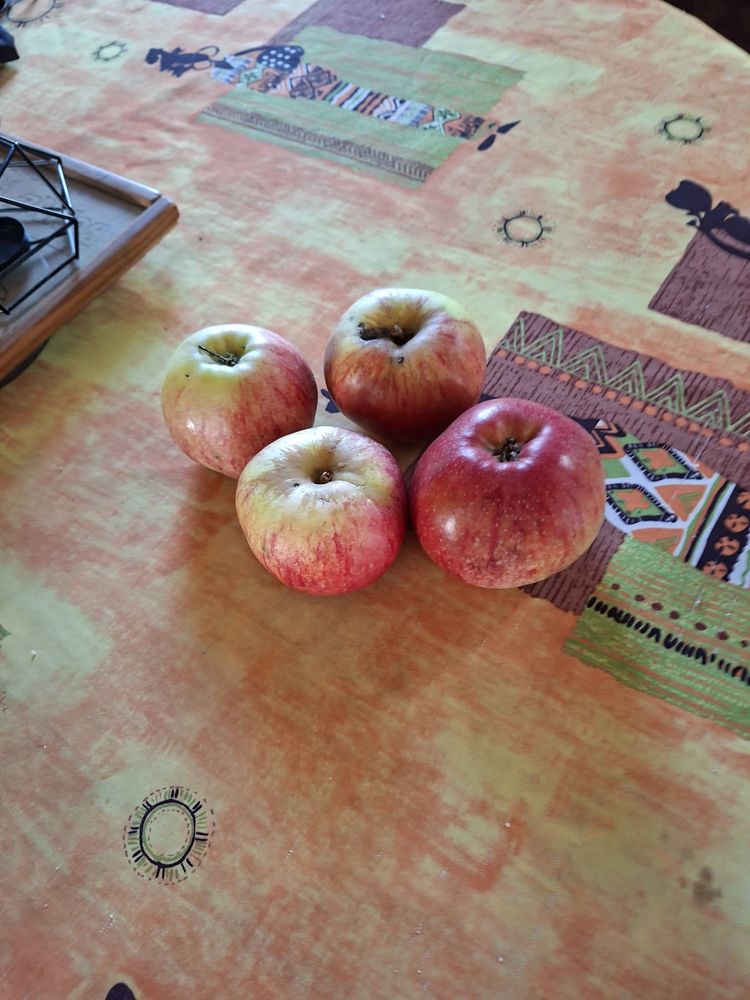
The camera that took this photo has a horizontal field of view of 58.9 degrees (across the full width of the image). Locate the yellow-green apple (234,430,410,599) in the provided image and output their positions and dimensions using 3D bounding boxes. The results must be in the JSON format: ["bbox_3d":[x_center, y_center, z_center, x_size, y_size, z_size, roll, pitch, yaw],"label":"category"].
[{"bbox_3d":[-0.023,0.004,0.281,0.073,0.063,0.073,-13,59,0],"label":"yellow-green apple"}]

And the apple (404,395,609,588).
[{"bbox_3d":[0.052,-0.003,0.270,0.078,0.069,0.078,-4,59,6],"label":"apple"}]

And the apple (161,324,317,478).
[{"bbox_3d":[-0.064,-0.046,0.314,0.073,0.066,0.073,-13,59,0],"label":"apple"}]

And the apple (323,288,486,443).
[{"bbox_3d":[0.014,-0.063,0.314,0.076,0.064,0.076,-4,59,6],"label":"apple"}]

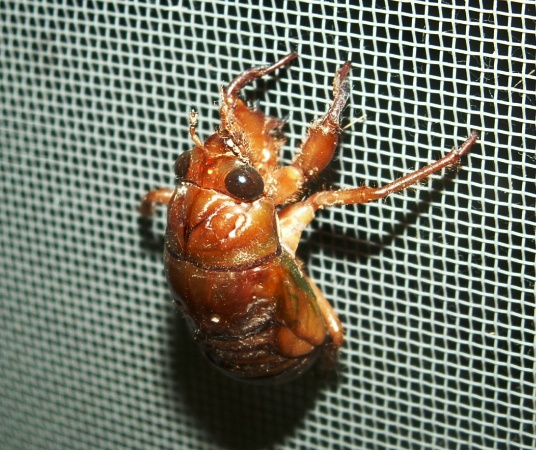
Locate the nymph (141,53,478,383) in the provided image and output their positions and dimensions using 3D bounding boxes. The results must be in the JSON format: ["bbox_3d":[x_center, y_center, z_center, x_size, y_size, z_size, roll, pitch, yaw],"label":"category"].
[{"bbox_3d":[0.001,0.001,0.110,0.037,0.035,0.020,5,20,33],"label":"nymph"}]

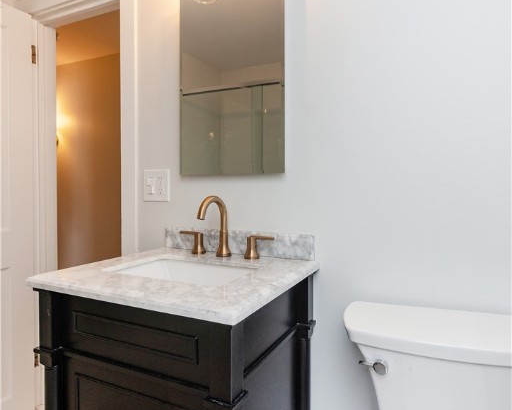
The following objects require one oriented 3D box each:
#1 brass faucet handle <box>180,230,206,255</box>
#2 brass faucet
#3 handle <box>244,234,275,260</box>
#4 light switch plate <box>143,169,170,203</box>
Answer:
[{"bbox_3d":[-0.228,0.135,1.228,0.105,0.073,0.051,0,1,25],"label":"brass faucet handle"},{"bbox_3d":[-0.136,0.072,1.096,0.052,0.200,0.186,0,1,25],"label":"brass faucet"},{"bbox_3d":[0.010,0.136,1.099,0.105,0.073,0.051,0,1,25],"label":"handle"},{"bbox_3d":[-0.387,-0.075,1.333,0.123,0.122,0.008,0,1,24],"label":"light switch plate"}]

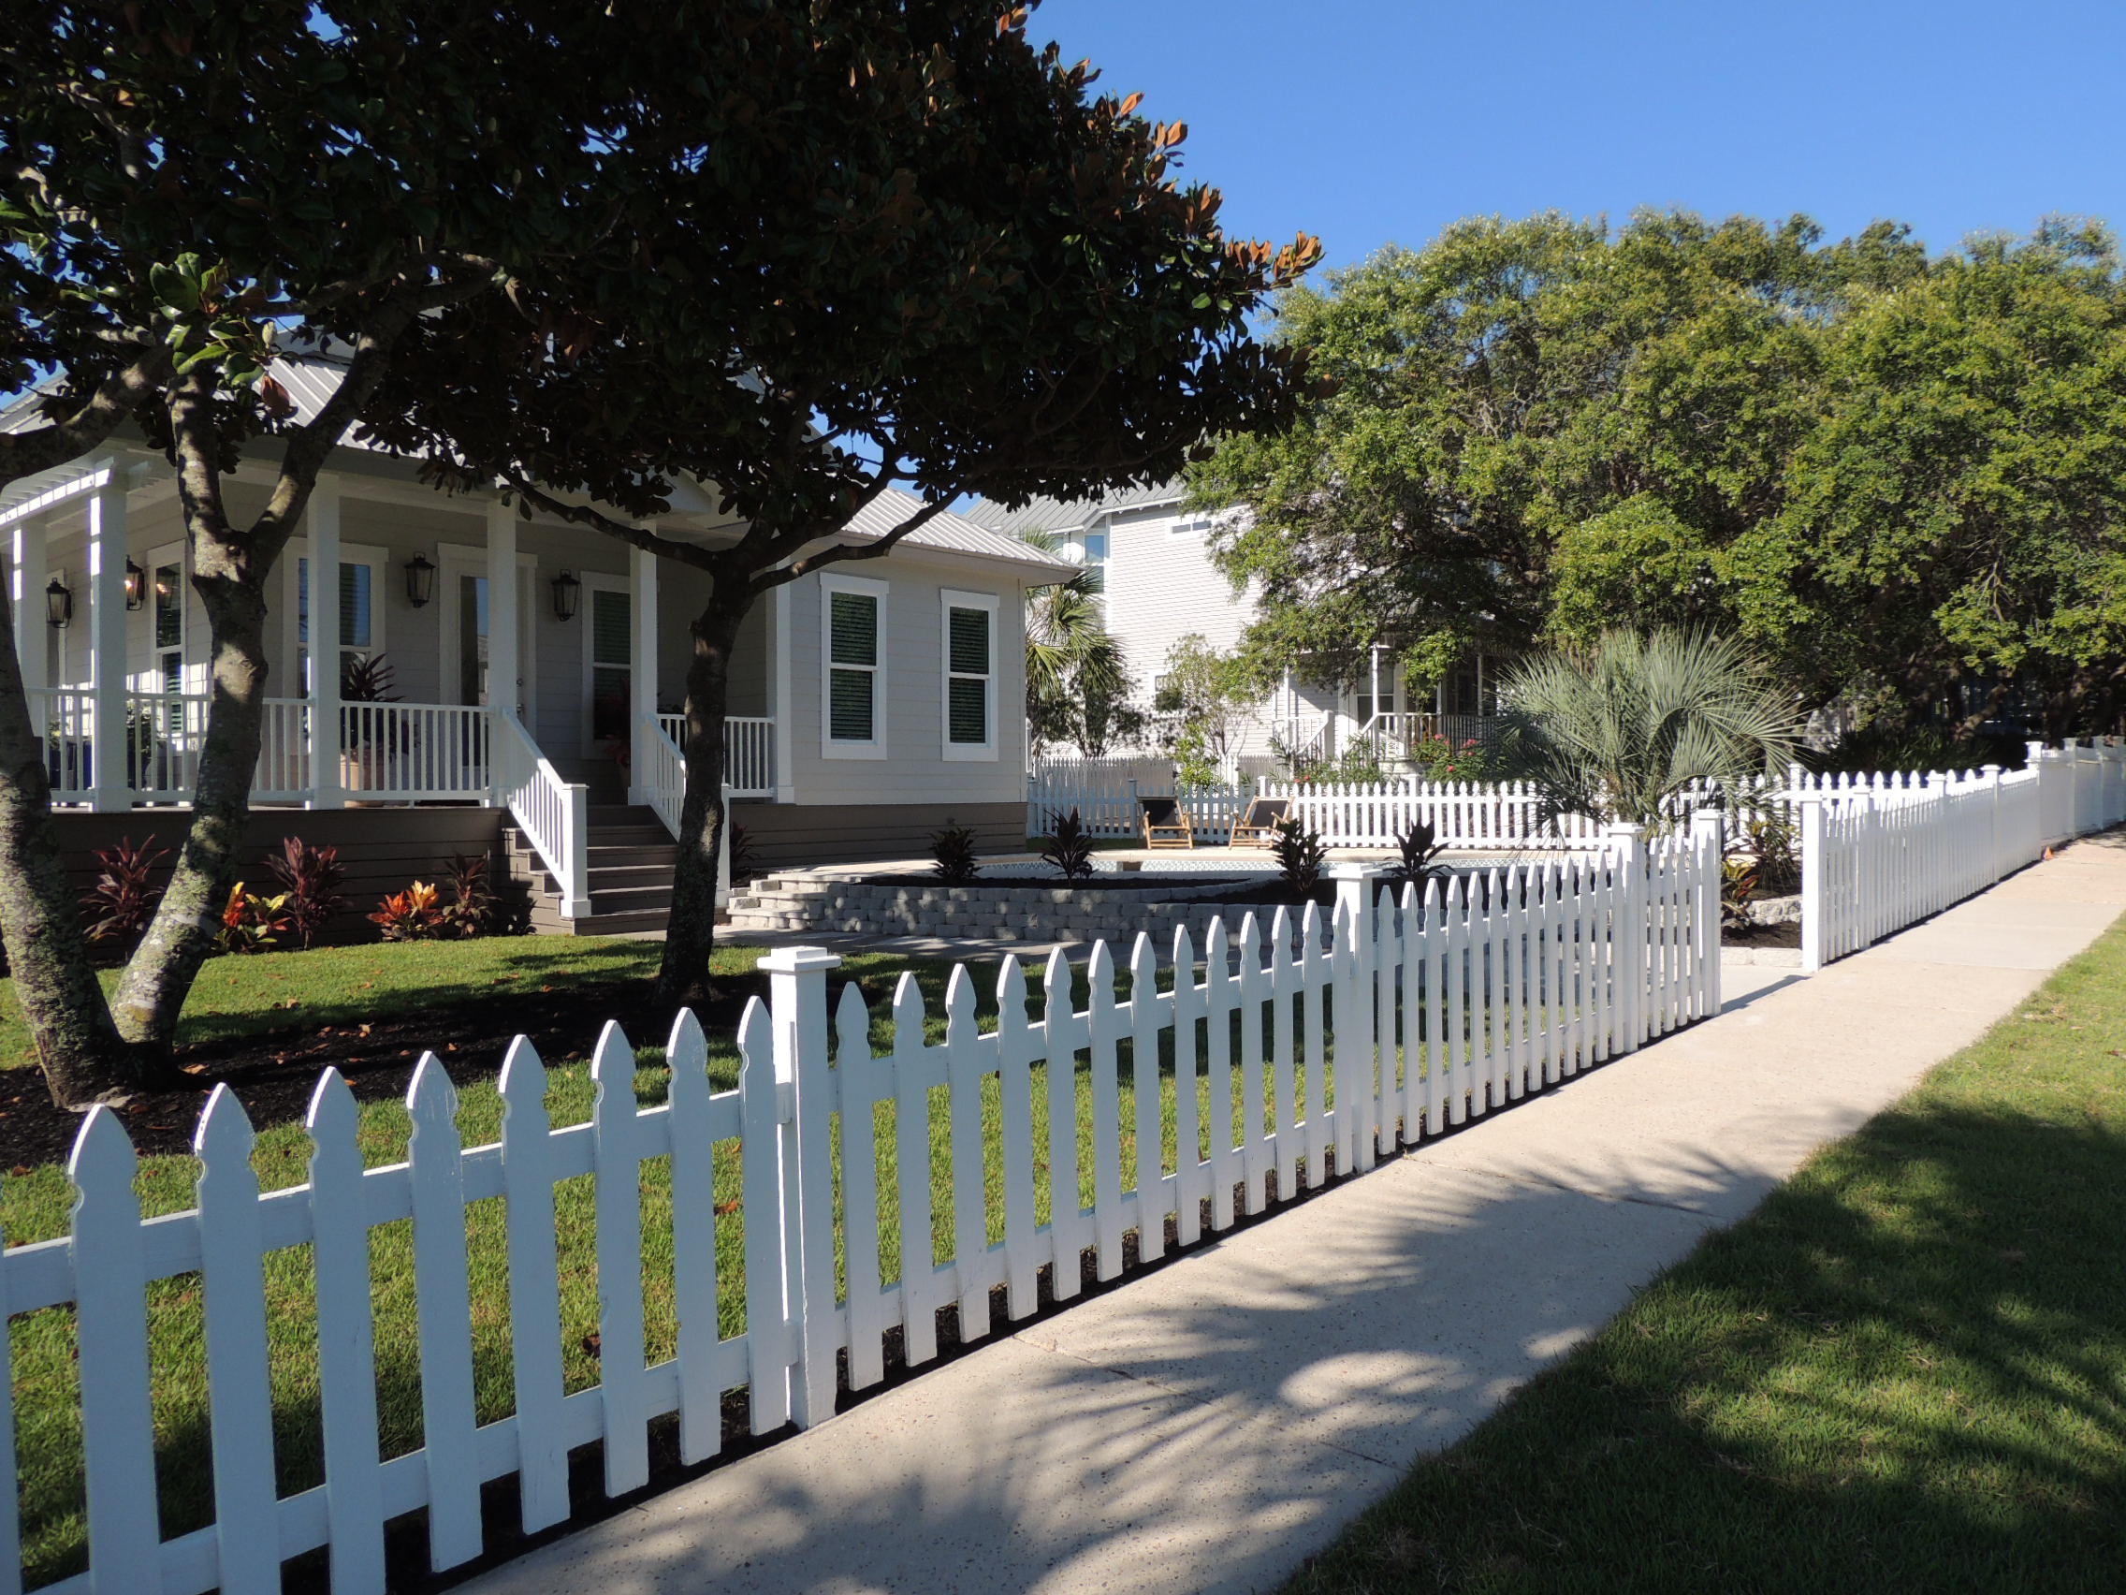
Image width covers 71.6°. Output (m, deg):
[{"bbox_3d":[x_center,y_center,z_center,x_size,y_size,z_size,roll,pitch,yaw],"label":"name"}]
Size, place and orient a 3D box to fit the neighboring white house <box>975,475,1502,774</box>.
[{"bbox_3d":[4.950,-4.850,38.500,14.200,11.000,10.000,-1,0,42],"label":"neighboring white house"}]

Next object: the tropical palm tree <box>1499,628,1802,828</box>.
[{"bbox_3d":[4.970,-0.360,12.500,2.550,2.100,2.500,-1,0,22],"label":"tropical palm tree"}]

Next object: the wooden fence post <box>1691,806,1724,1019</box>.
[{"bbox_3d":[3.450,0.620,7.870,0.120,1.100,0.120,-1,0,42],"label":"wooden fence post"}]

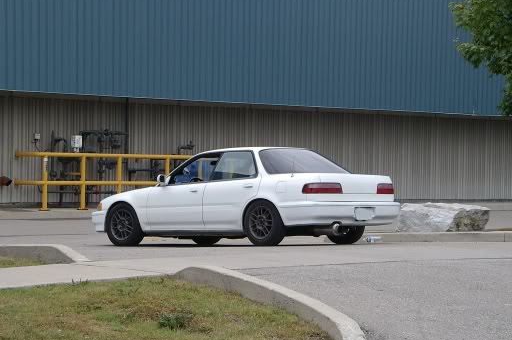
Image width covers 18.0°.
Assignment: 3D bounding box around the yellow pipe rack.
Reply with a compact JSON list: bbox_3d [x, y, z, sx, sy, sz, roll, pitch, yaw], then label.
[{"bbox_3d":[-2.768,0.243,34.939,5.259,1.184,1.132,1,1,-44],"label":"yellow pipe rack"}]

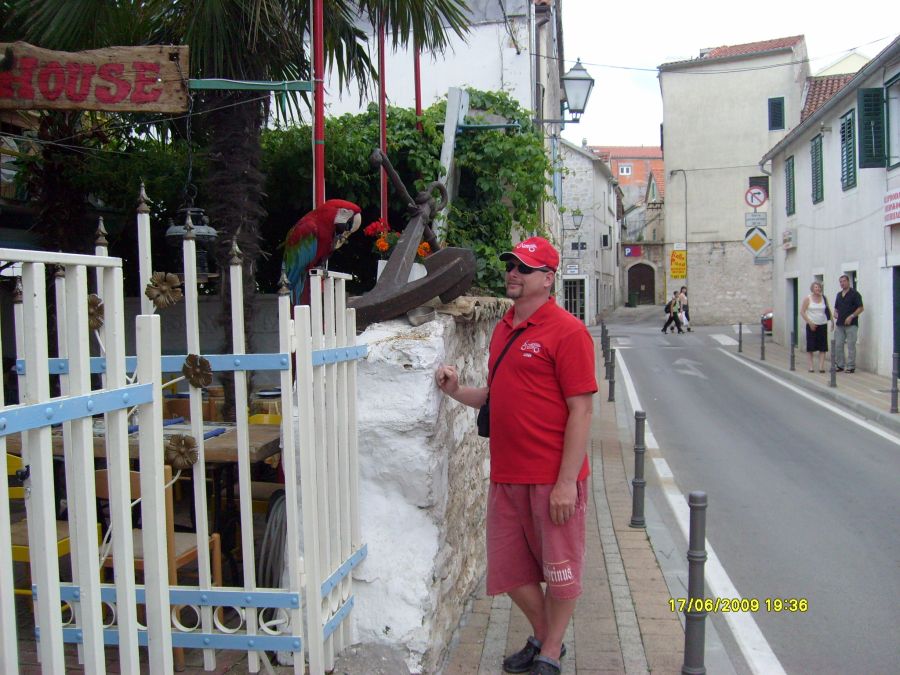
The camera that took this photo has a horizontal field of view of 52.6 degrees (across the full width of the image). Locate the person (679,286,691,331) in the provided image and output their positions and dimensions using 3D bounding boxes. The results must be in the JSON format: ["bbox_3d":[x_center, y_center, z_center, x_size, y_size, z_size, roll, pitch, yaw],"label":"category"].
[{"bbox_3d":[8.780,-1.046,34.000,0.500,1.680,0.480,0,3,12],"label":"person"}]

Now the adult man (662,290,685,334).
[{"bbox_3d":[8.209,-0.920,33.500,0.780,1.620,0.500,0,3,12],"label":"adult man"}]

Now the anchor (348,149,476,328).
[{"bbox_3d":[-0.170,-0.468,4.350,0.620,0.820,0.550,1,4,25],"label":"anchor"}]

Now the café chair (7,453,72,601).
[{"bbox_3d":[-2.035,0.972,4.455,0.450,0.890,0.480,0,3,13],"label":"café chair"}]

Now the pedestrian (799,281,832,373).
[{"bbox_3d":[6.636,-0.190,16.500,0.570,1.650,0.350,0,3,24],"label":"pedestrian"}]

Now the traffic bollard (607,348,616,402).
[{"bbox_3d":[2.268,0.532,12.750,0.110,0.755,0.110,-1,3,0],"label":"traffic bollard"}]

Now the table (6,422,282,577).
[{"bbox_3d":[-1.867,0.981,5.500,1.800,0.750,0.840,0,3,10],"label":"table"}]

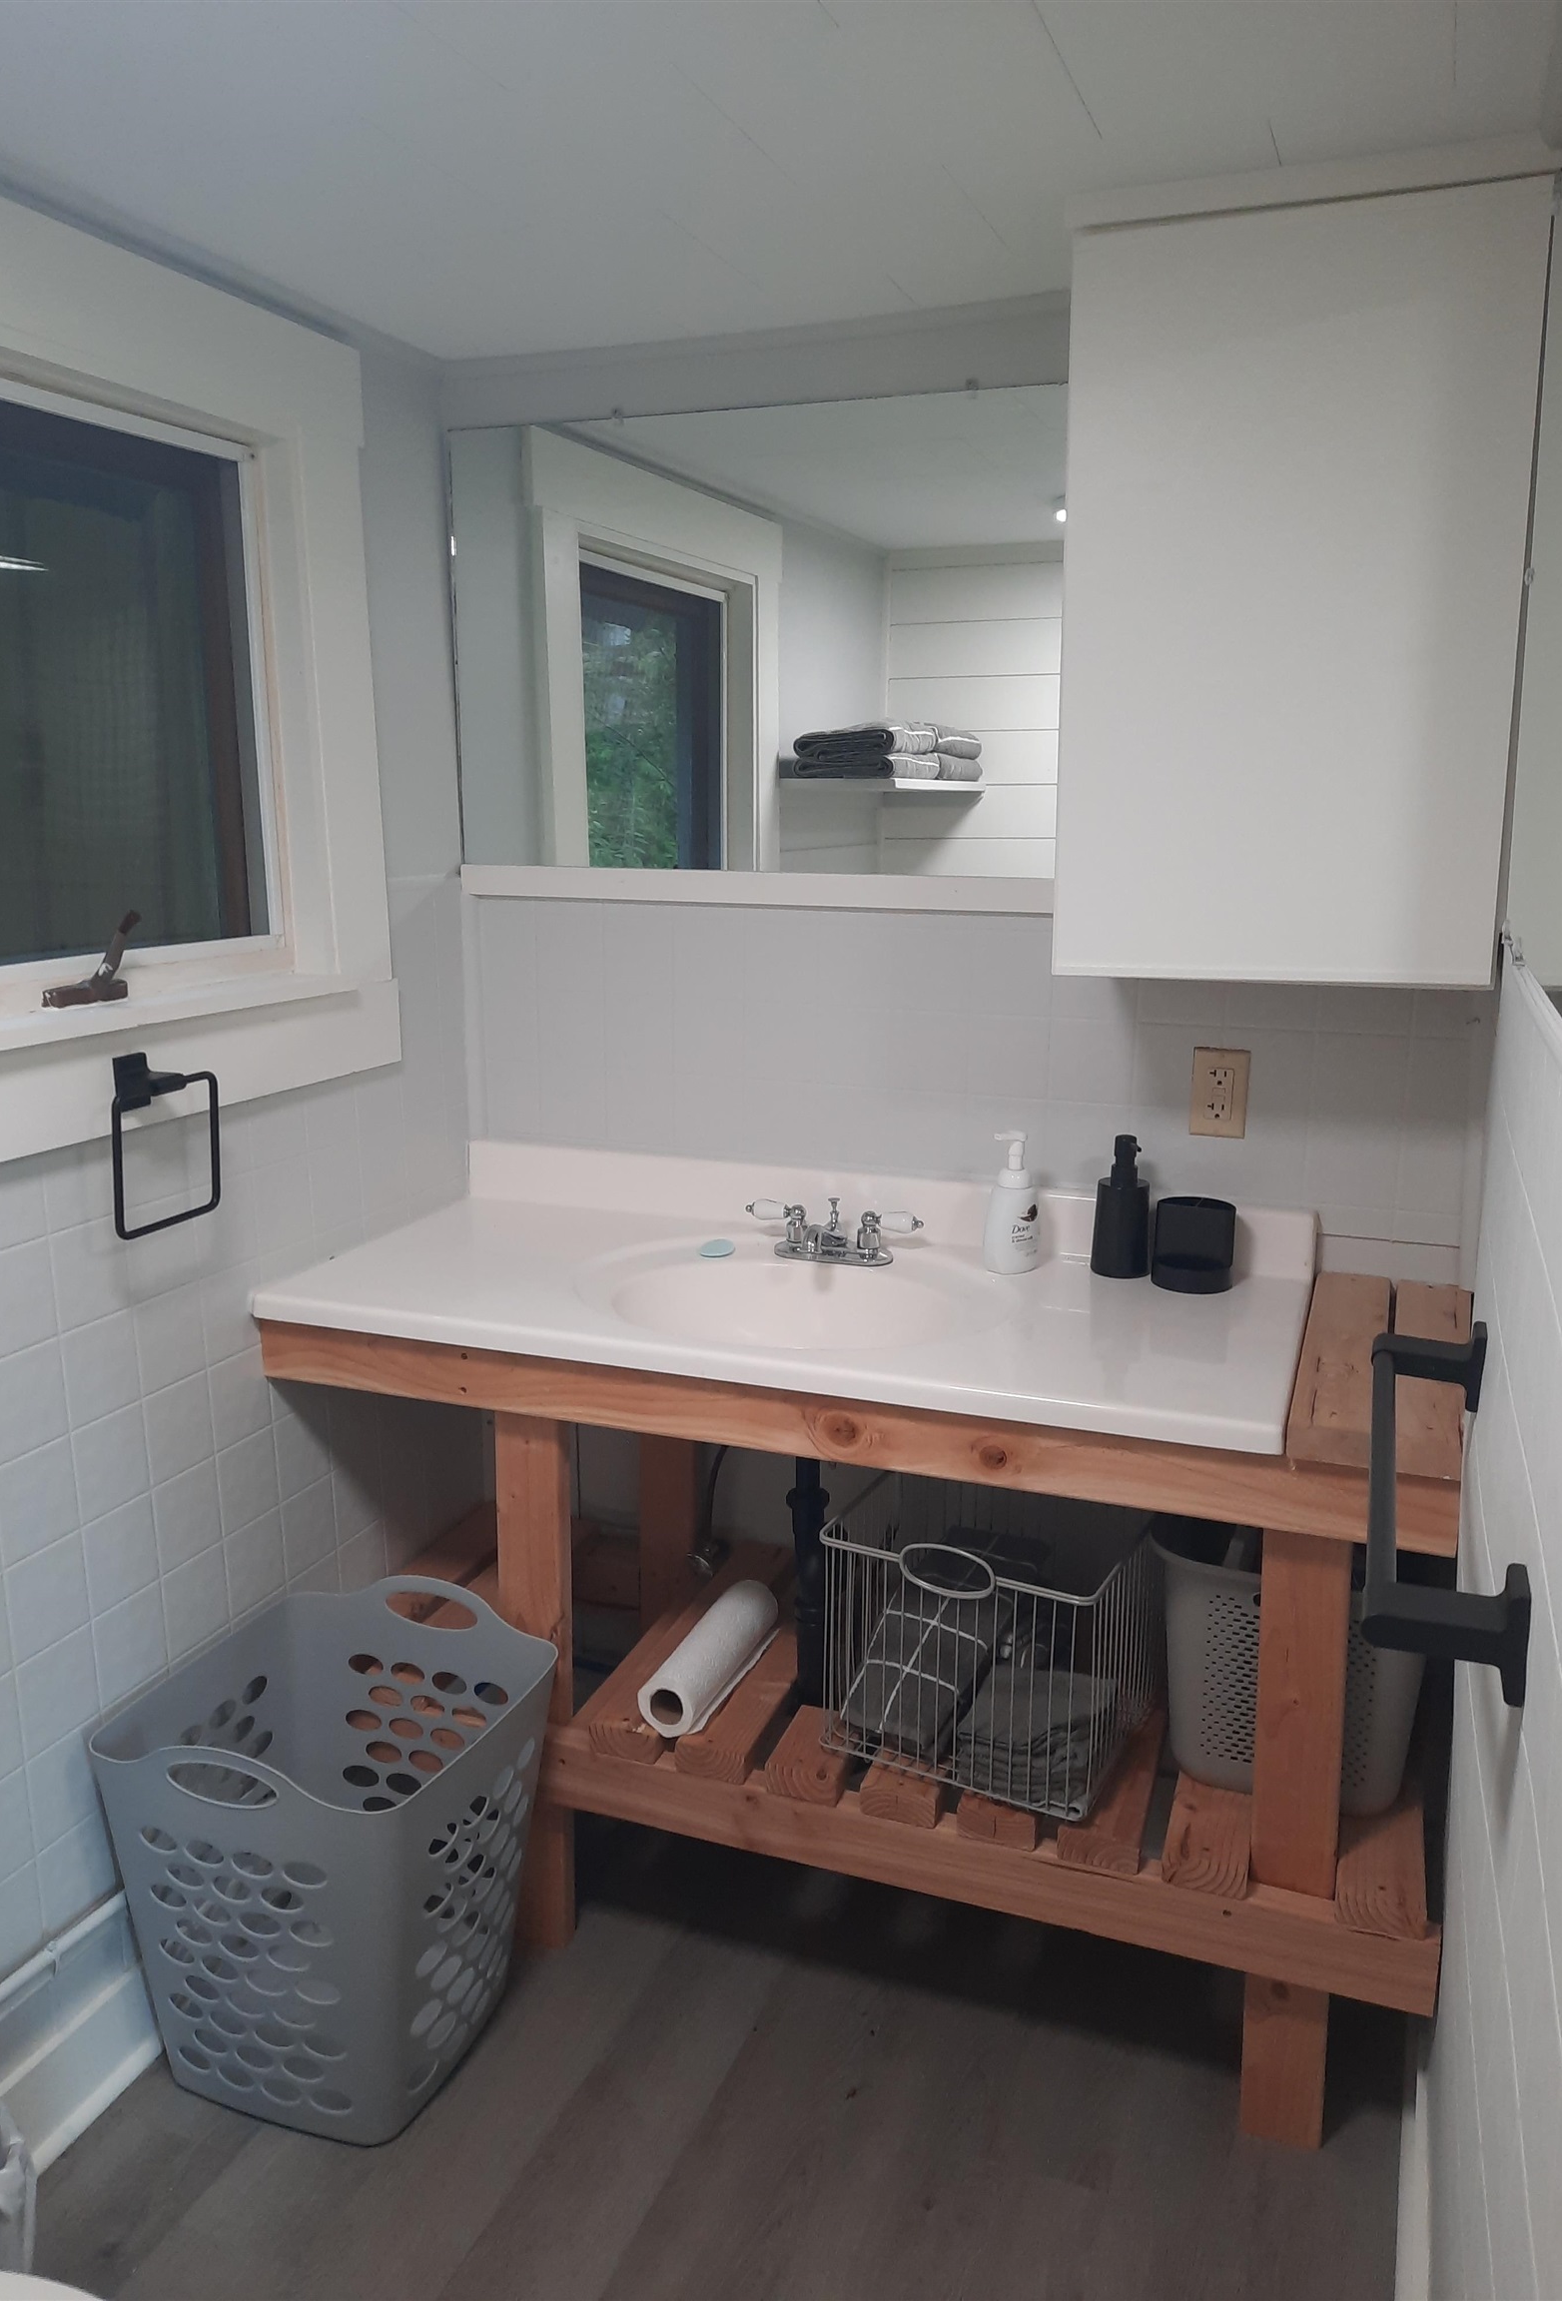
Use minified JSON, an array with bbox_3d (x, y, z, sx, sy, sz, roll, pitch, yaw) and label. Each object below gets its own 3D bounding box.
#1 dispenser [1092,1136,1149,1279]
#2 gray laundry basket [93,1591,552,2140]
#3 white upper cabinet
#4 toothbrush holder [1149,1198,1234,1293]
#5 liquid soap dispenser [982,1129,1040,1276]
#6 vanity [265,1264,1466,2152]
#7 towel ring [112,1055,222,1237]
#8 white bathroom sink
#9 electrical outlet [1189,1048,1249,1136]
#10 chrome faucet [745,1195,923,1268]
[{"bbox_3d":[0.446,0.068,2.167,0.075,0.177,0.074,0,12,0],"label":"dispenser"},{"bbox_3d":[-0.532,0.821,1.969,0.383,0.494,0.365,5,13,20],"label":"gray laundry basket"},{"bbox_3d":[0.578,-0.589,1.867,0.460,0.770,0.329,5,13,20],"label":"white upper cabinet"},{"bbox_3d":[0.524,0.119,2.119,0.100,0.098,0.090,5,13,20],"label":"toothbrush holder"},{"bbox_3d":[0.306,0.062,2.193,0.075,0.177,0.062,-2,12,-8],"label":"liquid soap dispenser"},{"bbox_3d":[0.107,0.586,2.163,1.399,0.841,0.567,5,13,20],"label":"vanity"},{"bbox_3d":[-0.691,-0.014,1.837,0.057,0.192,0.167,5,13,20],"label":"towel ring"},{"bbox_3d":[0.013,0.244,2.094,0.537,0.139,0.446,5,13,20],"label":"white bathroom sink"},{"bbox_3d":[0.570,-0.073,2.157,0.070,0.115,0.009,5,13,20],"label":"electrical outlet"},{"bbox_3d":[0.057,0.111,2.196,0.247,0.080,0.124,5,13,20],"label":"chrome faucet"}]

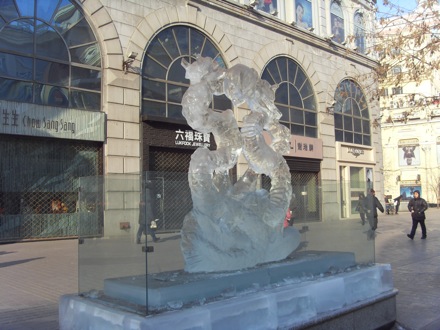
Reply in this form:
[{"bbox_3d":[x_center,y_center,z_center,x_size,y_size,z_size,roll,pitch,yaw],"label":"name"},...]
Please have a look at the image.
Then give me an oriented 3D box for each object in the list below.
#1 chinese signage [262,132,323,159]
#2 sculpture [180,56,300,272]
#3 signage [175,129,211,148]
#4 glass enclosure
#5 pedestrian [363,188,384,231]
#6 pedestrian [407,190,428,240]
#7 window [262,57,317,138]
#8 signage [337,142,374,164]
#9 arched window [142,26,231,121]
[{"bbox_3d":[3.983,-1.027,27.096,0.300,1.154,6.227,-4,-5,44],"label":"chinese signage"},{"bbox_3d":[0.256,0.027,5.016,0.500,1.940,1.550,-4,-5,45],"label":"sculpture"},{"bbox_3d":[-1.120,-1.150,22.017,0.120,0.719,2.177,-4,-5,44],"label":"signage"},{"bbox_3d":[0.310,0.629,4.936,0.937,0.977,3.250,-4,-5,45],"label":"glass enclosure"},{"bbox_3d":[6.204,1.823,20.256,0.500,1.712,0.550,1,-4,-30],"label":"pedestrian"},{"bbox_3d":[6.683,1.676,16.855,0.600,1.674,0.500,-4,-5,37],"label":"pedestrian"},{"bbox_3d":[3.685,-3.799,27.396,0.350,4.404,5.468,-4,-5,44],"label":"window"},{"bbox_3d":[8.946,-0.721,32.147,0.300,1.144,4.911,-4,-5,44],"label":"signage"},{"bbox_3d":[-1.419,-4.035,22.225,0.350,4.485,5.417,-4,-5,44],"label":"arched window"}]

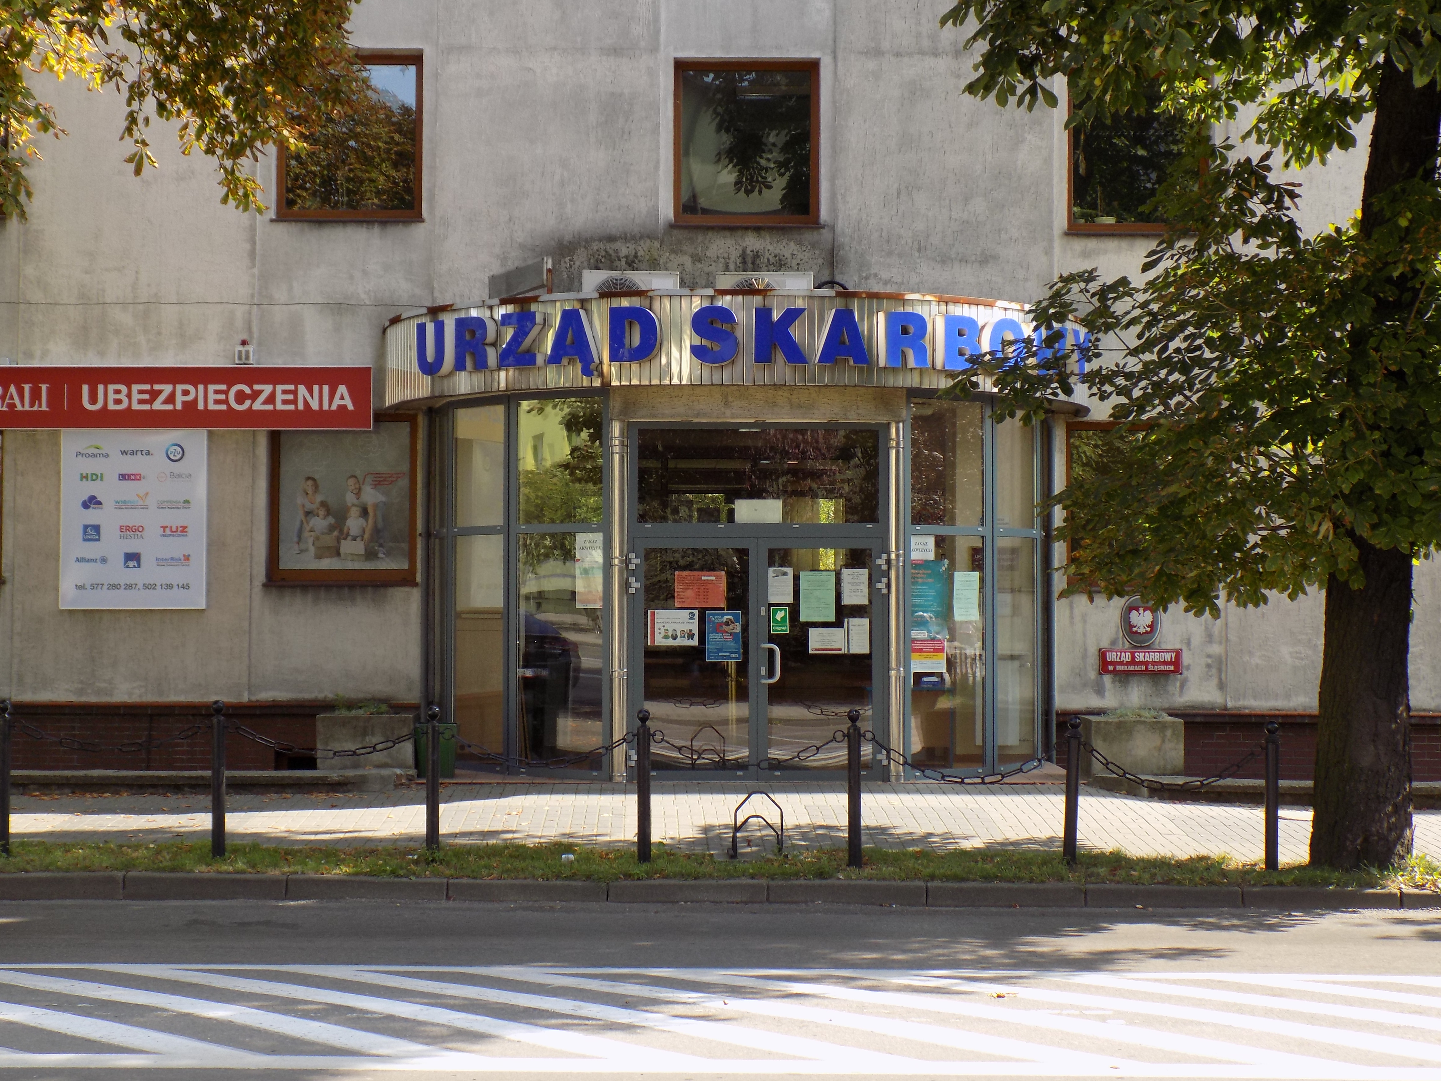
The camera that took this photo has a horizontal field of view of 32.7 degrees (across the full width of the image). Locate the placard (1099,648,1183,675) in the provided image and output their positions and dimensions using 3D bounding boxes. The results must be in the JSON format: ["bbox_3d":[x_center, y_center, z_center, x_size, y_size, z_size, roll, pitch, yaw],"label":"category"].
[{"bbox_3d":[3.942,1.139,23.026,0.788,0.251,0.030,0,-2,-2],"label":"placard"}]

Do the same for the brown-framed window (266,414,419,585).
[{"bbox_3d":[-3.498,-0.380,22.817,1.373,1.586,0.120,0,-2,-2],"label":"brown-framed window"}]

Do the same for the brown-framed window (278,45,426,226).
[{"bbox_3d":[-3.458,-3.781,22.910,1.363,1.593,0.120,0,-2,-2],"label":"brown-framed window"}]

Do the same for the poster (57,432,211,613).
[{"bbox_3d":[-5.416,-0.201,22.648,1.342,1.667,0.040,0,-2,-2],"label":"poster"}]

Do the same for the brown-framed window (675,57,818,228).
[{"bbox_3d":[0.249,-3.736,23.071,1.377,1.578,0.120,0,-2,-2],"label":"brown-framed window"}]

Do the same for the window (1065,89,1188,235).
[{"bbox_3d":[3.961,-3.691,23.232,1.364,1.594,0.120,0,-2,-2],"label":"window"}]

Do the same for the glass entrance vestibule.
[{"bbox_3d":[0.258,0.408,21.771,5.700,3.271,2.350,0,-2,-2],"label":"glass entrance vestibule"}]

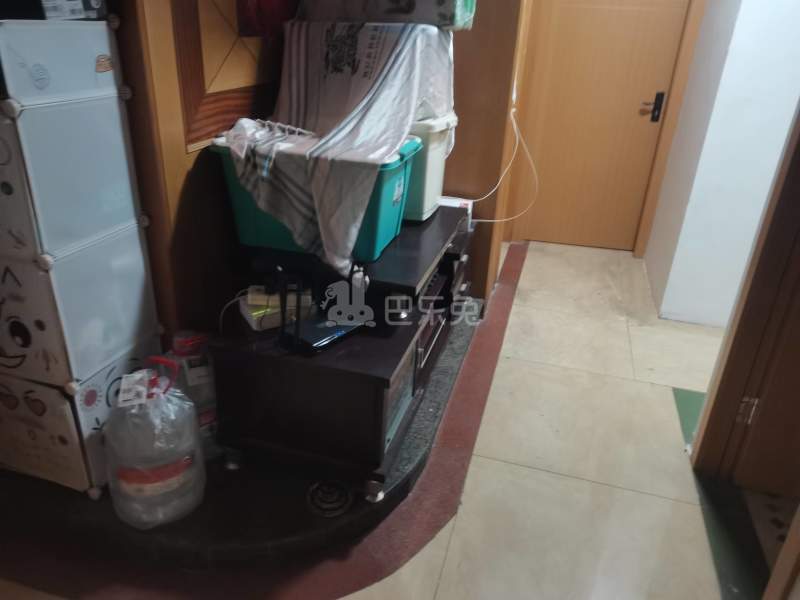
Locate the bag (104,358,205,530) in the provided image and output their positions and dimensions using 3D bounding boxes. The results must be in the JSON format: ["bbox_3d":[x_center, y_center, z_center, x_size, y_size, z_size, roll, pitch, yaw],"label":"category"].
[{"bbox_3d":[-0.706,0.395,1.720,0.245,0.470,0.245,9,25,13],"label":"bag"}]

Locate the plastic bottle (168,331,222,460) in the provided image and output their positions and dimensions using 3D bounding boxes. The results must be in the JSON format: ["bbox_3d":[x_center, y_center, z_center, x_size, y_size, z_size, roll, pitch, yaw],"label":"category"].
[{"bbox_3d":[-0.672,0.303,1.991,0.230,0.414,0.230,9,25,13],"label":"plastic bottle"}]

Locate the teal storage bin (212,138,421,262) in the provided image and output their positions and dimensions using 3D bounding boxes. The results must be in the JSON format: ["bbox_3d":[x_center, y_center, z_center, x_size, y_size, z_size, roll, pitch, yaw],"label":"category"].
[{"bbox_3d":[-0.290,-0.411,2.313,0.675,0.380,0.430,8,25,11],"label":"teal storage bin"}]

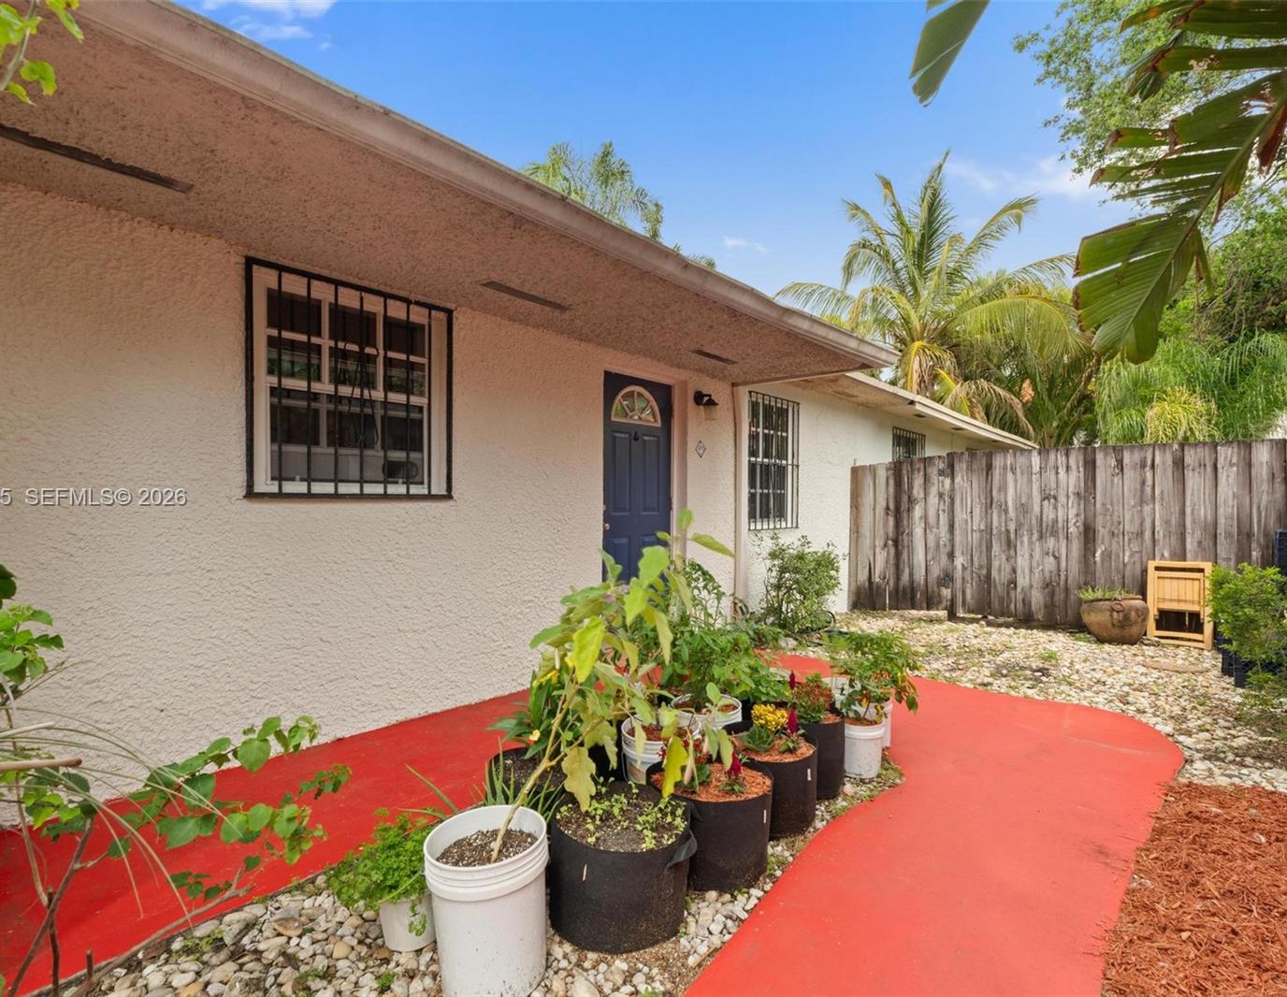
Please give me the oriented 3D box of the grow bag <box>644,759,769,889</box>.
[{"bbox_3d":[0.235,1.090,2.130,0.420,0.290,0.400,0,0,0],"label":"grow bag"}]

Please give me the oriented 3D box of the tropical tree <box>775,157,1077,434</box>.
[{"bbox_3d":[7.006,-3.413,15.500,6.800,9.900,6.800,0,0,41],"label":"tropical tree"}]

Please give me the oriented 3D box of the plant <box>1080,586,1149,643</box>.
[{"bbox_3d":[4.140,1.030,5.480,0.600,0.510,0.600,0,0,0],"label":"plant"}]

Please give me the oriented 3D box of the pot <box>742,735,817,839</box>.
[{"bbox_3d":[0.487,1.073,2.400,0.356,0.280,0.356,0,0,41],"label":"pot"}]

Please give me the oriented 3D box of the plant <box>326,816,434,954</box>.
[{"bbox_3d":[-0.740,1.070,1.770,0.310,0.310,0.290,0,0,0],"label":"plant"}]

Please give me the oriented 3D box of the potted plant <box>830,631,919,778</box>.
[{"bbox_3d":[1.060,0.923,2.870,0.390,0.630,0.390,0,0,41],"label":"potted plant"}]

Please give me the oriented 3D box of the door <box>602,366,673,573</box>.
[{"bbox_3d":[-0.078,0.087,4.813,0.050,2.030,0.900,0,0,41],"label":"door"}]

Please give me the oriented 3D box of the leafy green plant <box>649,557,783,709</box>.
[{"bbox_3d":[0.335,0.610,2.820,0.600,0.670,0.550,0,0,0],"label":"leafy green plant"}]

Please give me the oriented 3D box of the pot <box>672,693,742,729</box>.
[{"bbox_3d":[0.277,1.080,2.720,0.310,0.360,0.310,0,0,0],"label":"pot"}]

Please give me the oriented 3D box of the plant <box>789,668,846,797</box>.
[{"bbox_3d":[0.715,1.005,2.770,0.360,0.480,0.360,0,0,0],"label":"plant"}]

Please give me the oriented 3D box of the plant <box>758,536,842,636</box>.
[{"bbox_3d":[1.482,0.838,5.920,0.720,0.950,0.820,0,0,41],"label":"plant"}]

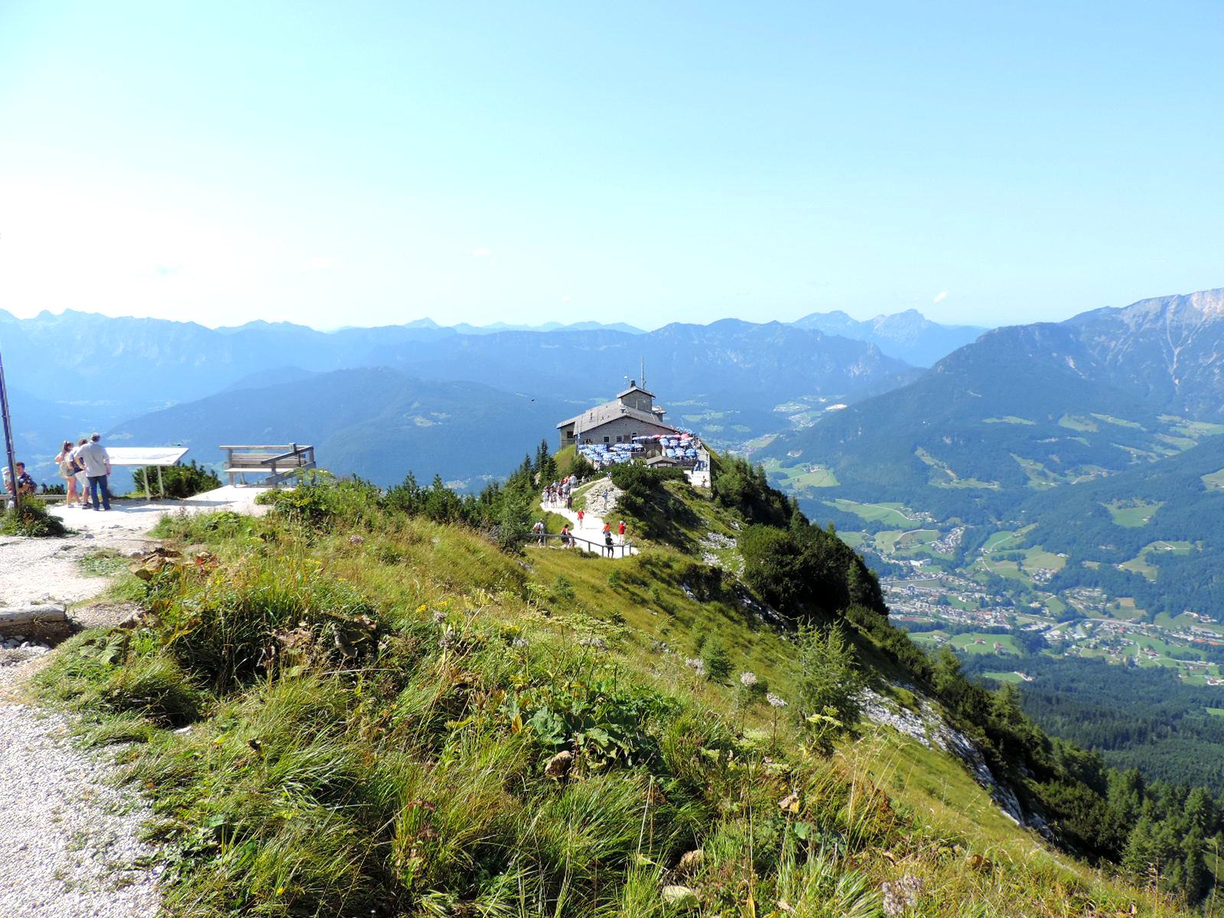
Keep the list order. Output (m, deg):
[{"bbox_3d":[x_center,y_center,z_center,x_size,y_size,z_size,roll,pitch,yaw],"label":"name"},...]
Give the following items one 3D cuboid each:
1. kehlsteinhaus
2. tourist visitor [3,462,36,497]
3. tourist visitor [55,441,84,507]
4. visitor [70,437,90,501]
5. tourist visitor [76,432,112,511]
[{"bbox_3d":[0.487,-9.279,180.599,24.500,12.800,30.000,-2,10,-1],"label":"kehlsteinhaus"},{"bbox_3d":[-13.198,0.706,19.000,0.750,1.270,0.520,-7,11,-29],"label":"tourist visitor"},{"bbox_3d":[-12.618,0.356,19.750,0.500,1.570,0.420,-1,10,3],"label":"tourist visitor"},{"bbox_3d":[-12.172,0.341,19.500,0.500,1.620,0.550,1,10,12],"label":"visitor"},{"bbox_3d":[-11.663,0.291,19.150,0.650,1.750,0.420,-4,10,-14],"label":"tourist visitor"}]

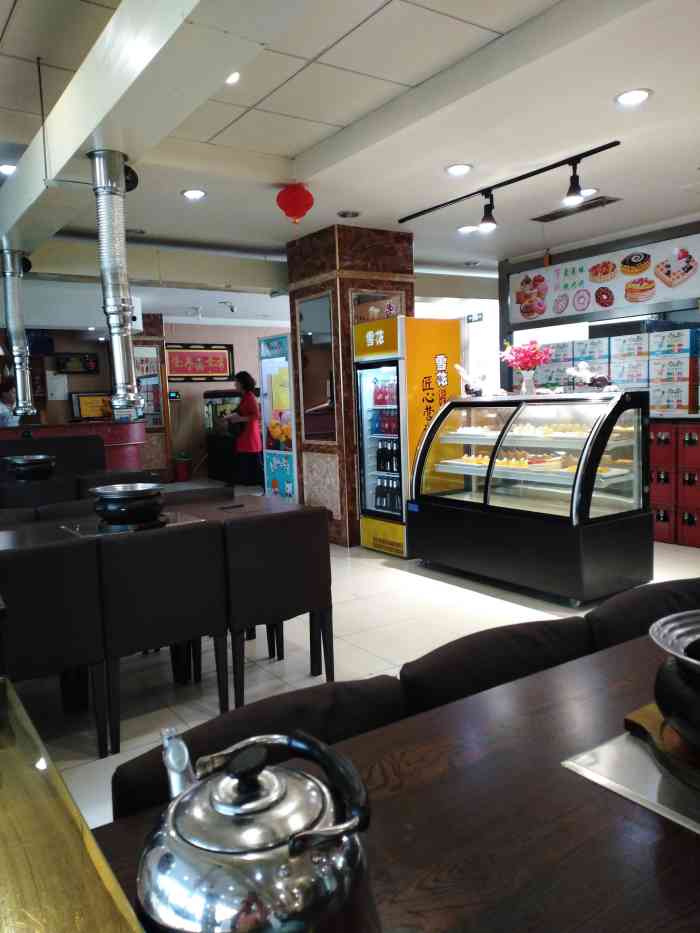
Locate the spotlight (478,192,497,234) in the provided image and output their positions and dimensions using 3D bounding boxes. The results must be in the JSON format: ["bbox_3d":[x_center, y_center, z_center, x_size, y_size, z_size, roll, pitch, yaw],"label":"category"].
[{"bbox_3d":[0.956,-1.759,4.871,0.120,0.285,0.120,-7,8,-34],"label":"spotlight"}]

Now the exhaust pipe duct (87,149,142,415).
[{"bbox_3d":[-0.976,-0.757,2.965,0.184,1.100,0.184,-7,8,-34],"label":"exhaust pipe duct"}]

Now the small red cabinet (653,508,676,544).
[{"bbox_3d":[2.664,0.454,5.879,0.330,0.310,0.350,-7,8,-34],"label":"small red cabinet"}]

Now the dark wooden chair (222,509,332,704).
[{"bbox_3d":[-0.435,0.605,3.323,0.515,0.850,0.530,-7,8,-34],"label":"dark wooden chair"}]

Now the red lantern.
[{"bbox_3d":[-0.346,-1.668,4.444,0.236,0.260,0.236,-2,7,0],"label":"red lantern"}]

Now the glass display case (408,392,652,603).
[{"bbox_3d":[1.201,0.126,5.036,0.785,1.275,1.630,-7,8,-34],"label":"glass display case"}]

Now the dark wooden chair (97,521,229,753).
[{"bbox_3d":[-0.864,0.657,3.029,0.520,0.850,0.530,-7,8,-34],"label":"dark wooden chair"}]

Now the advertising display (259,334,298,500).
[{"bbox_3d":[-0.458,-0.357,7.127,0.600,1.900,0.650,-7,8,-34],"label":"advertising display"}]

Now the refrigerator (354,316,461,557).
[{"bbox_3d":[0.507,-0.253,5.902,0.680,1.890,0.590,-7,8,-34],"label":"refrigerator"}]

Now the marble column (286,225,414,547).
[{"bbox_3d":[0.048,-0.703,6.433,0.835,2.700,0.795,-7,8,-34],"label":"marble column"}]

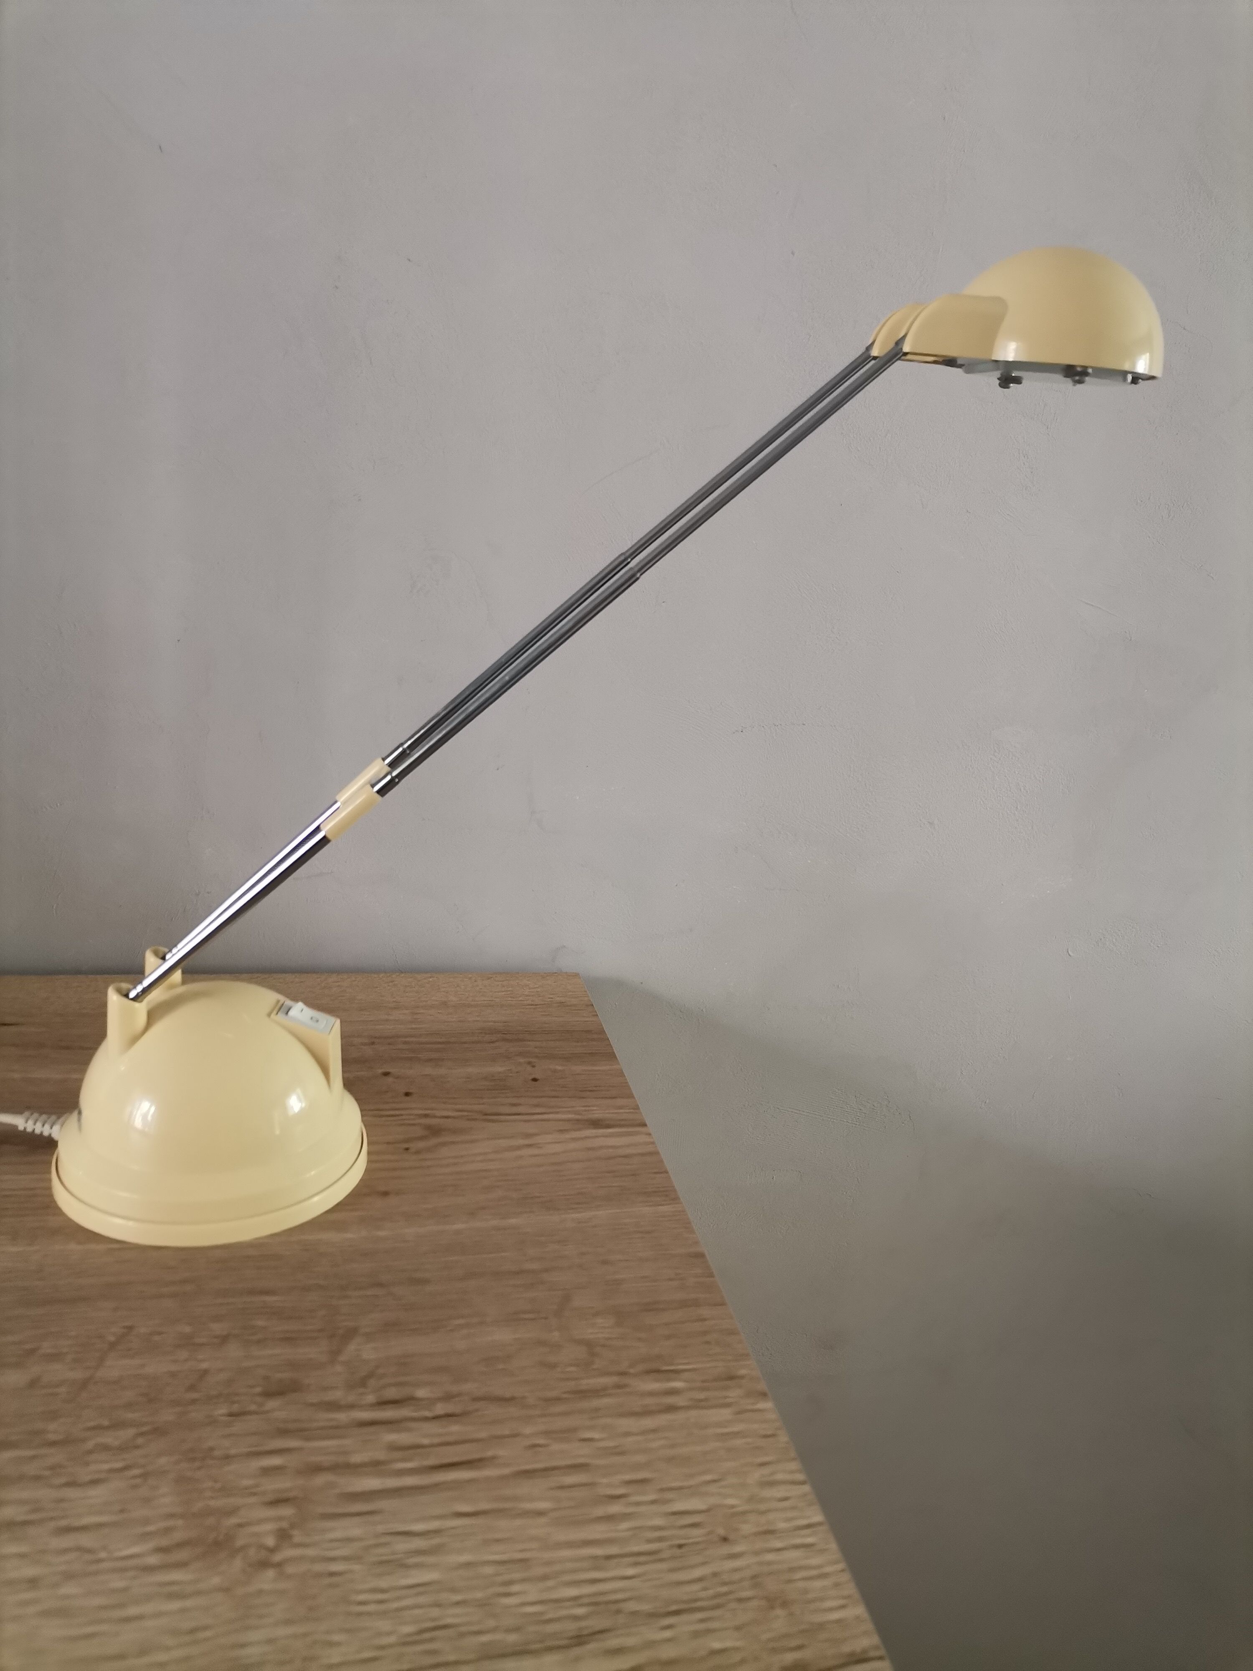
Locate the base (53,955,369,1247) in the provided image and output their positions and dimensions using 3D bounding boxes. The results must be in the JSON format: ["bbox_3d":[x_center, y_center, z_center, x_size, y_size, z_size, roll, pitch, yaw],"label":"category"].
[{"bbox_3d":[-0.168,0.096,0.513,0.124,0.085,0.124,3,14,-4],"label":"base"}]

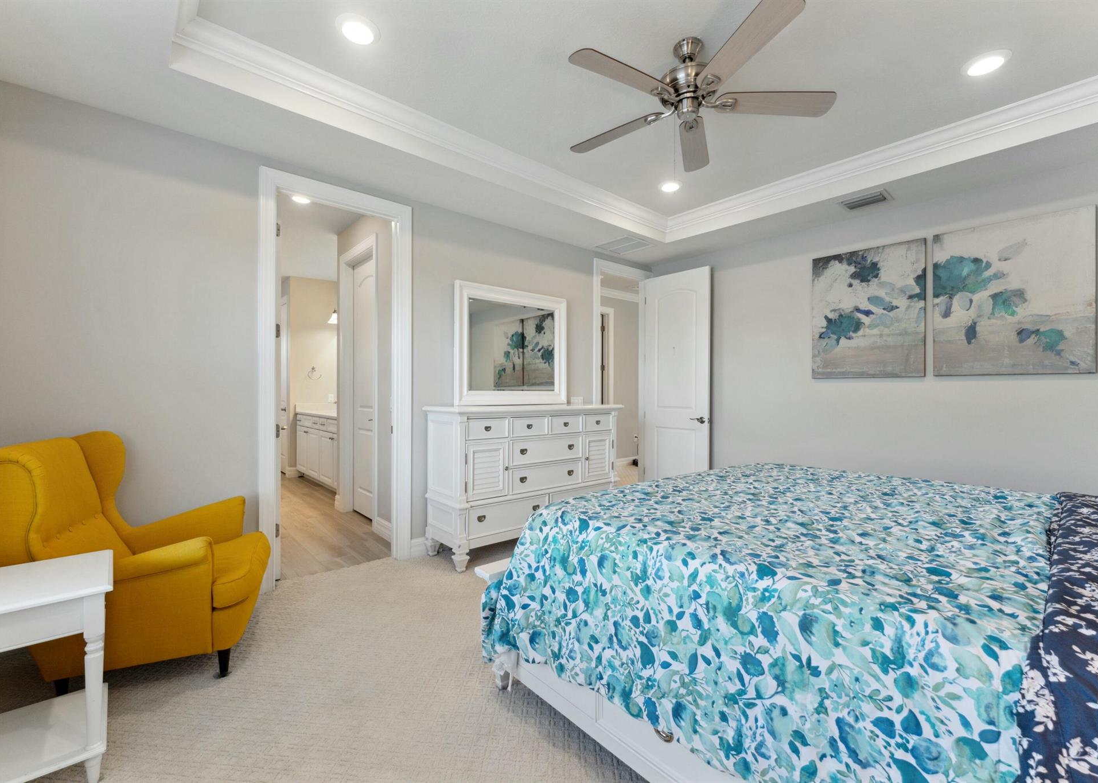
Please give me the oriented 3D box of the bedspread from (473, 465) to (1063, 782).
[{"bbox_3d":[1.041,0.749,1.980,2.150,0.600,1.610,0,0,-40],"label":"bedspread"}]

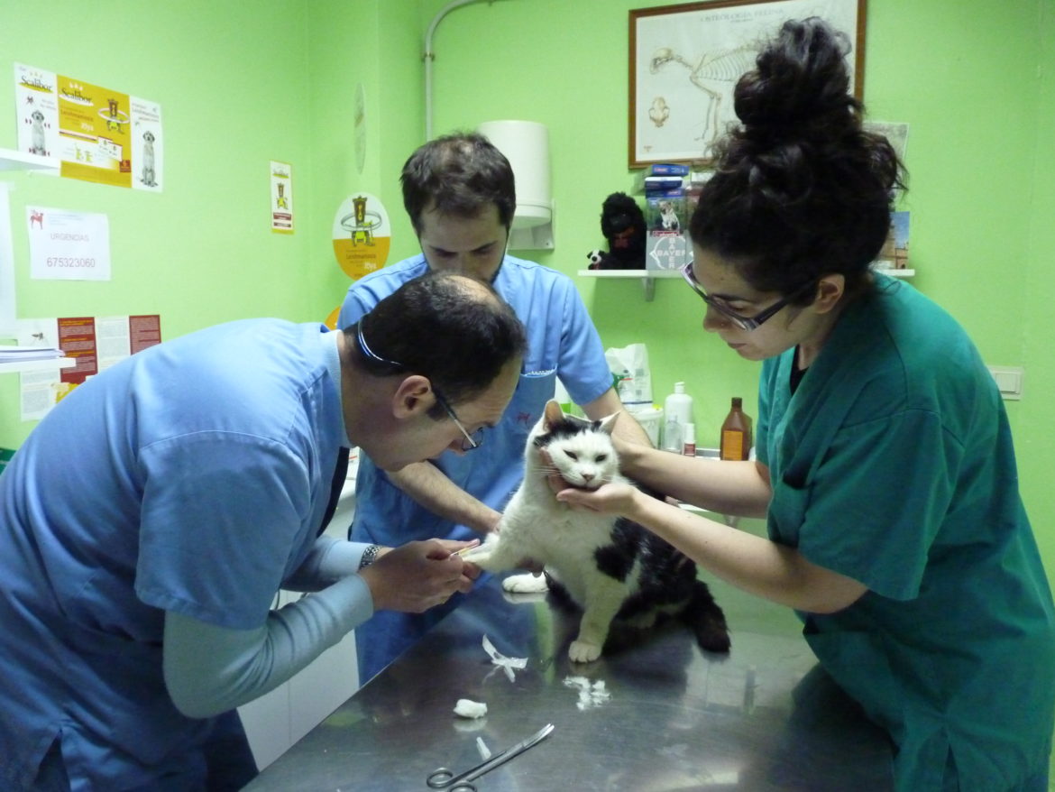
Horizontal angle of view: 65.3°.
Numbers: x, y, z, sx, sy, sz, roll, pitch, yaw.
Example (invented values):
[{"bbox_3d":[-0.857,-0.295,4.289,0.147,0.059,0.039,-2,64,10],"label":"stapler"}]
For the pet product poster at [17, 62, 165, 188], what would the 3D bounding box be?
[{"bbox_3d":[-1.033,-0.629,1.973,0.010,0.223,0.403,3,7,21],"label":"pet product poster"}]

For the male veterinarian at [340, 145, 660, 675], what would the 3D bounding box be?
[{"bbox_3d":[-0.083,0.369,1.441,0.540,1.630,0.520,0,7,-3],"label":"male veterinarian"}]

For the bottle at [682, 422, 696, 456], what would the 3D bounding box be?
[{"bbox_3d":[0.424,0.117,2.150,0.032,0.095,0.032,3,7,21],"label":"bottle"}]

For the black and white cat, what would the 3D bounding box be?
[{"bbox_3d":[0.097,0.158,1.120,0.280,0.315,0.350,4,7,30],"label":"black and white cat"}]

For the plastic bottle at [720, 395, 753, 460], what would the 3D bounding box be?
[{"bbox_3d":[0.546,0.097,2.150,0.075,0.186,0.065,5,8,32],"label":"plastic bottle"}]

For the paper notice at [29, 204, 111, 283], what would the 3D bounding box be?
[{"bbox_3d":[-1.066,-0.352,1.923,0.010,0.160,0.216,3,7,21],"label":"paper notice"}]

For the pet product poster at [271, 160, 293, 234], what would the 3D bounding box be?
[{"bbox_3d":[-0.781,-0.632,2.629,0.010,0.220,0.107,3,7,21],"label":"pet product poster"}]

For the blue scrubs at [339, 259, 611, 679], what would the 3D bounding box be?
[{"bbox_3d":[-0.091,0.168,1.438,0.490,0.840,0.380,0,7,-3],"label":"blue scrubs"}]

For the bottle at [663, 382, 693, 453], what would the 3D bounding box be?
[{"bbox_3d":[0.407,0.066,2.220,0.077,0.208,0.075,3,7,21],"label":"bottle"}]

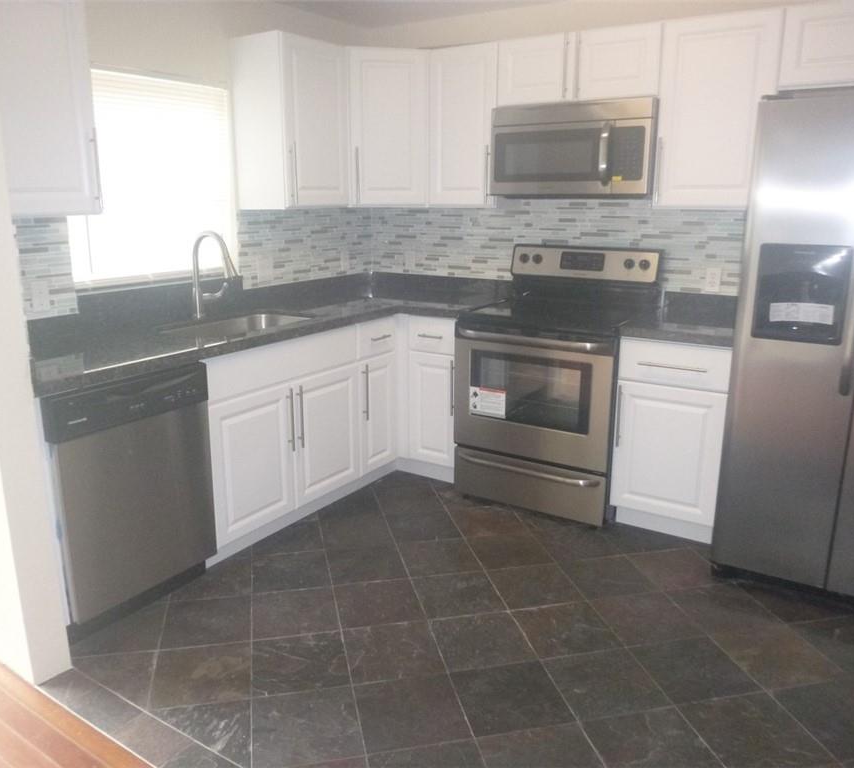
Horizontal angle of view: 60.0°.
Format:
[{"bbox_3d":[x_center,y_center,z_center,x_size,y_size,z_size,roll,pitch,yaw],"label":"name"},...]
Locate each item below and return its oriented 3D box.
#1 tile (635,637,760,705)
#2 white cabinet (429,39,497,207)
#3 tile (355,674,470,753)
[{"bbox_3d":[0.848,0.913,2.355,0.303,0.012,0.303,-3,14,-12],"label":"tile"},{"bbox_3d":[0.262,-1.301,3.806,0.391,0.760,0.328,9,16,32],"label":"white cabinet"},{"bbox_3d":[-0.046,0.959,2.157,0.300,0.015,0.300,-3,14,-12],"label":"tile"}]

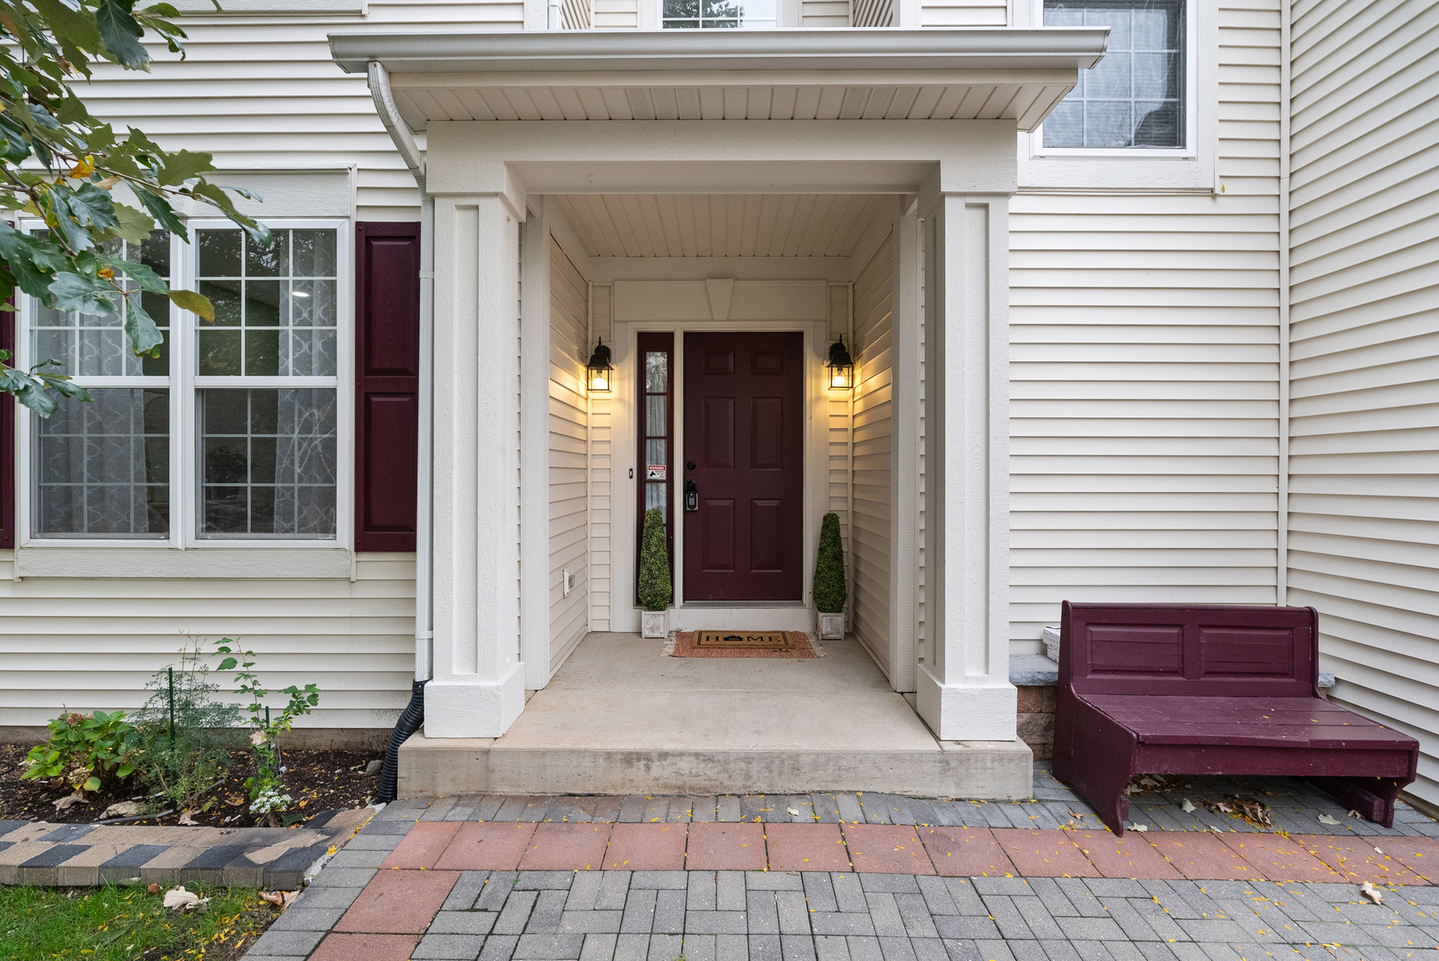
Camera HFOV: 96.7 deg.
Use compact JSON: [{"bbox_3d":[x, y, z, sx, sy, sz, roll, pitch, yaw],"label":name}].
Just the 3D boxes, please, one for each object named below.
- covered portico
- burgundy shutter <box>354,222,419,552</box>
[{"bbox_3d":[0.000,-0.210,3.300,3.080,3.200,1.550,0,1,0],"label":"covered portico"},{"bbox_3d":[-1.795,-0.505,3.480,0.360,1.790,0.040,0,1,0],"label":"burgundy shutter"}]

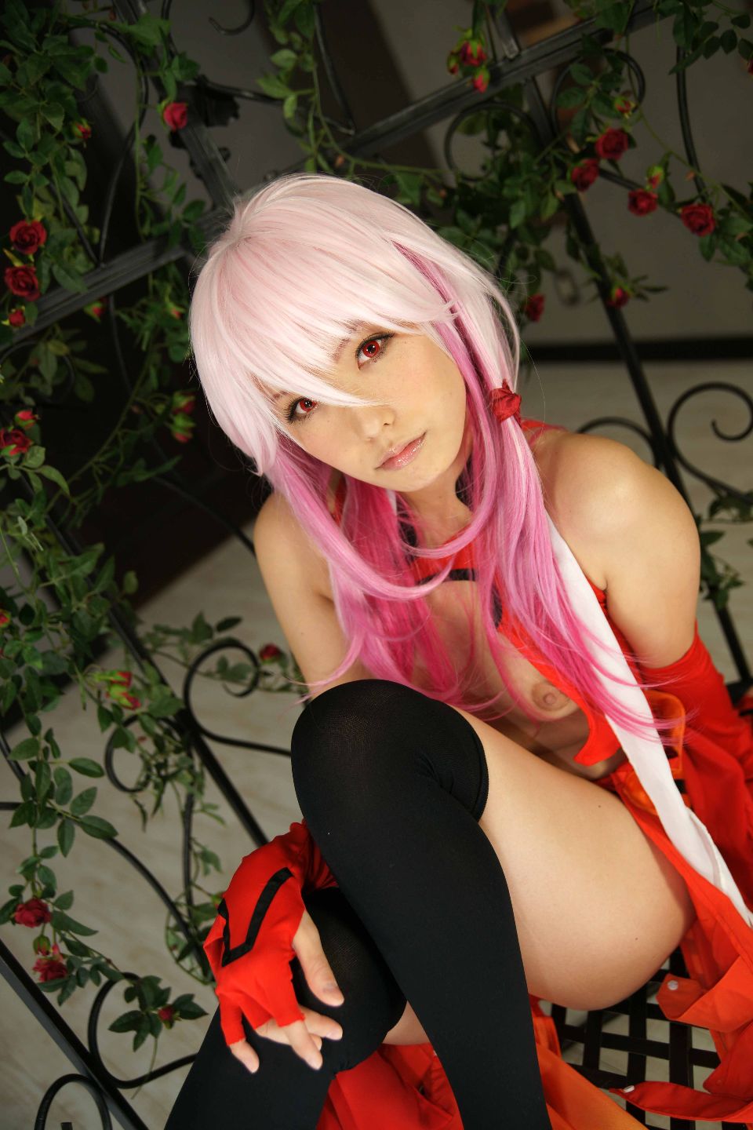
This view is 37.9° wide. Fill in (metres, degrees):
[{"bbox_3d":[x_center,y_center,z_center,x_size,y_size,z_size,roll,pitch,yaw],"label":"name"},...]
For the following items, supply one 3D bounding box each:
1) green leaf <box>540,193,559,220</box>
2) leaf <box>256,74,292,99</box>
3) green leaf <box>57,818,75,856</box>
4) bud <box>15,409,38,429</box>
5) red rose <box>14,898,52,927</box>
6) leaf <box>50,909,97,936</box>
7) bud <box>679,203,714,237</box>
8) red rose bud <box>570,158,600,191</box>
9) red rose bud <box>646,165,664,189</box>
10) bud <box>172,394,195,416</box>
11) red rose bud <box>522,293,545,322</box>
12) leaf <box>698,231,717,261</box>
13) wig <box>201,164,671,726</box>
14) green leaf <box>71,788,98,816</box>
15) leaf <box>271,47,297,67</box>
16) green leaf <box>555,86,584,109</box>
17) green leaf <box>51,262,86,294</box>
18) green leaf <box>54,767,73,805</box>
[{"bbox_3d":[0.178,-0.369,1.130,0.010,0.015,0.030,-62,-4,-81],"label":"green leaf"},{"bbox_3d":[-0.100,-0.466,1.070,0.017,0.041,0.009,-63,15,19],"label":"leaf"},{"bbox_3d":[-0.300,0.262,1.060,0.016,0.036,0.009,-3,9,-16],"label":"green leaf"},{"bbox_3d":[-0.363,-0.151,1.140,0.022,0.022,0.021,6,21,0],"label":"bud"},{"bbox_3d":[-0.344,0.348,1.100,0.037,0.037,0.029,5,35,8],"label":"red rose"},{"bbox_3d":[-0.270,0.319,0.980,0.015,0.048,0.009,-66,6,-22],"label":"leaf"},{"bbox_3d":[0.336,-0.362,1.150,0.036,0.035,0.030,-16,25,23],"label":"bud"},{"bbox_3d":[0.205,-0.384,1.080,0.031,0.031,0.029,-2,28,-39],"label":"red rose bud"},{"bbox_3d":[0.287,-0.399,1.130,0.018,0.025,0.018,17,12,8],"label":"red rose bud"},{"bbox_3d":[-0.210,-0.175,1.200,0.025,0.026,0.025,-24,-12,-6],"label":"bud"},{"bbox_3d":[0.168,-0.275,1.170,0.025,0.030,0.030,25,17,26],"label":"red rose bud"},{"bbox_3d":[0.329,-0.315,1.090,0.018,0.033,0.009,0,15,17],"label":"leaf"},{"bbox_3d":[0.037,-0.091,0.860,0.280,0.480,0.260,-32,14,5],"label":"wig"},{"bbox_3d":[-0.282,0.229,1.060,0.034,0.018,0.009,-52,4,6],"label":"green leaf"},{"bbox_3d":[-0.088,-0.485,1.050,0.027,0.018,0.008,-4,7,0],"label":"leaf"},{"bbox_3d":[0.187,-0.451,1.060,0.029,0.020,0.008,-13,2,0],"label":"green leaf"},{"bbox_3d":[-0.297,-0.277,1.060,0.018,0.043,0.010,-50,6,1],"label":"green leaf"},{"bbox_3d":[-0.314,0.221,1.100,0.018,0.039,0.009,-6,0,-1],"label":"green leaf"}]

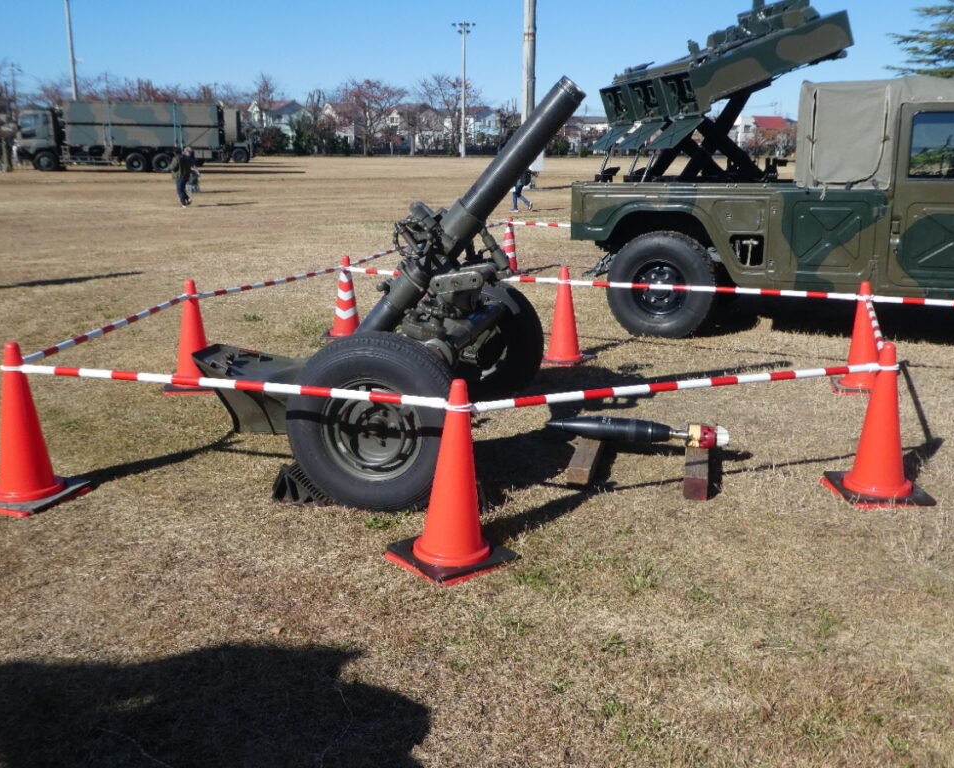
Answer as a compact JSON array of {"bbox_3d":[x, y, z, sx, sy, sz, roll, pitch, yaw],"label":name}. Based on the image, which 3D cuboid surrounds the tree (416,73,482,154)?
[{"bbox_3d":[-3.236,-32.784,111.828,8.133,9.425,7.726,0,14,0],"label":"tree"}]

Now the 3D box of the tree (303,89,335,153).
[{"bbox_3d":[-15.902,-26.336,92.000,3.300,6.700,3.300,0,14,0],"label":"tree"}]

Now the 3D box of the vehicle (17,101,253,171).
[{"bbox_3d":[-18.088,-13.077,48.853,11.000,3.450,2.500,-1,14,-7],"label":"vehicle"}]

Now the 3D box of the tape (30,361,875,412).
[{"bbox_3d":[-0.085,0.006,3.700,3.936,0.064,0.740,0,14,-2],"label":"tape"}]

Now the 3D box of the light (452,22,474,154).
[{"bbox_3d":[-1.537,-33.274,104.135,2.543,15.002,0.900,0,14,0],"label":"light"}]

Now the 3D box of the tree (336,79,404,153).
[{"bbox_3d":[-13.096,-32.561,111.885,8.626,8.966,8.195,0,14,0],"label":"tree"}]

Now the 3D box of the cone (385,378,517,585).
[{"bbox_3d":[-0.086,0.322,3.450,0.370,0.700,0.370,-12,19,-40],"label":"cone"}]

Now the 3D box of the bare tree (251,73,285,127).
[{"bbox_3d":[-25.786,-32.961,111.814,4.436,9.537,4.214,0,14,0],"label":"bare tree"}]

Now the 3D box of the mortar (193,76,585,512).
[{"bbox_3d":[-0.510,-0.592,4.732,2.080,1.840,1.930,4,15,16],"label":"mortar"}]

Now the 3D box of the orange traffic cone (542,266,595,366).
[{"bbox_3d":[0.651,-0.528,6.845,0.370,0.700,0.370,11,17,35],"label":"orange traffic cone"}]

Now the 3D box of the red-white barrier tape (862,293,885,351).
[{"bbox_3d":[2.212,-0.331,5.096,0.040,0.045,1.980,5,15,19],"label":"red-white barrier tape"}]

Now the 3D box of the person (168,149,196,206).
[{"bbox_3d":[-7.812,-5.427,24.105,0.660,1.565,0.520,-7,16,-26],"label":"person"}]

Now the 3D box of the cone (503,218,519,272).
[{"bbox_3d":[0.422,-1.749,11.577,0.370,0.710,0.370,-10,17,-34],"label":"cone"}]

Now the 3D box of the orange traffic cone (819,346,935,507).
[{"bbox_3d":[1.836,0.158,4.147,0.370,0.700,0.370,-1,14,-4],"label":"orange traffic cone"}]

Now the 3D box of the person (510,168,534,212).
[{"bbox_3d":[1.248,-5.642,26.000,0.650,1.570,0.550,-1,14,-5],"label":"person"}]

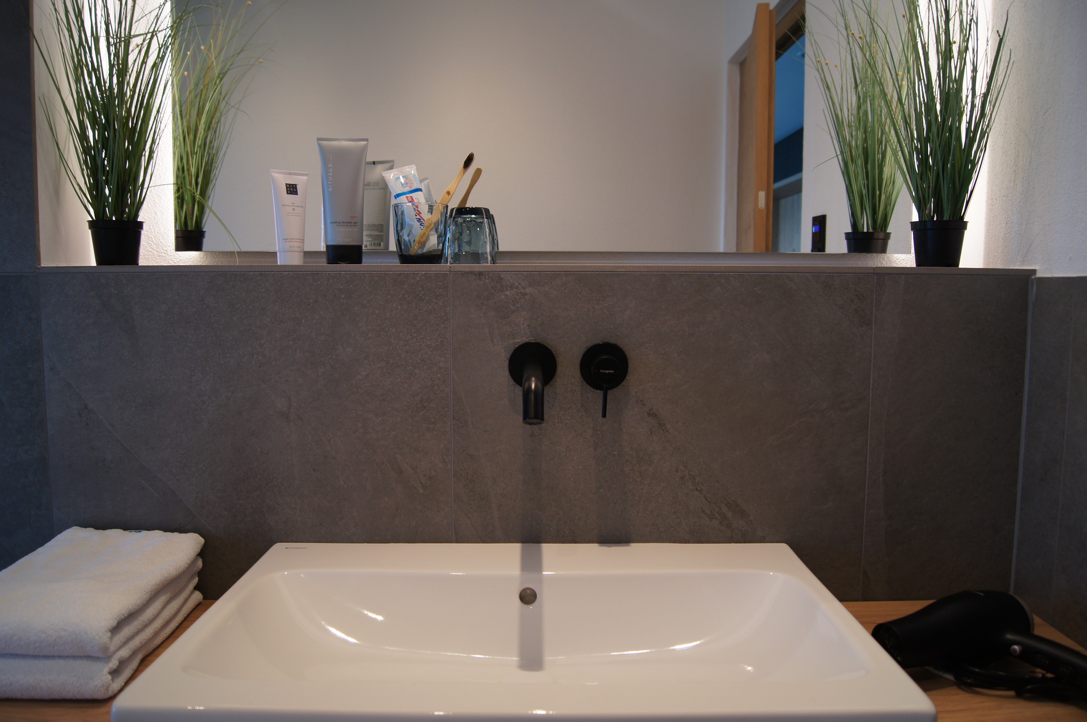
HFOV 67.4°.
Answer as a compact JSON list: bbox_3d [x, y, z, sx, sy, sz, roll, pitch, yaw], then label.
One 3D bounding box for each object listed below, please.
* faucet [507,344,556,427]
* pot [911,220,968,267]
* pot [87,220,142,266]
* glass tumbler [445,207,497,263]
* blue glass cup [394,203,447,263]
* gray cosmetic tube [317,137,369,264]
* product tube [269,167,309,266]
[{"bbox_3d":[-0.015,0.025,1.062,0.069,0.083,0.222,0,6,0],"label":"faucet"},{"bbox_3d":[0.580,-0.169,1.195,0.076,0.065,0.076,0,6,0],"label":"pot"},{"bbox_3d":[-0.635,-0.173,1.214,0.076,0.065,0.076,0,6,0],"label":"pot"},{"bbox_3d":[-0.115,-0.193,1.275,0.083,0.088,0.083,0,6,0],"label":"glass tumbler"},{"bbox_3d":[-0.181,-0.185,1.204,0.080,0.087,0.080,0,6,0],"label":"blue glass cup"},{"bbox_3d":[-0.297,-0.237,1.216,0.075,0.188,0.044,-1,6,-10],"label":"gray cosmetic tube"},{"bbox_3d":[-0.373,-0.210,1.202,0.056,0.137,0.038,-4,7,-33],"label":"product tube"}]

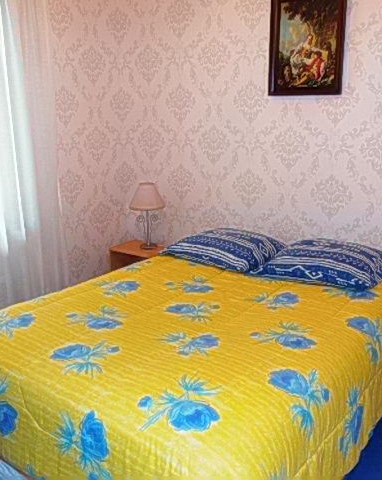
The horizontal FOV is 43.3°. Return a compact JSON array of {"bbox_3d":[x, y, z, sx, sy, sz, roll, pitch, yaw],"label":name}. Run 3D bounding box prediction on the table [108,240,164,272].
[{"bbox_3d":[-0.361,0.328,3.759,0.382,0.546,0.337,10,18,34],"label":"table"}]

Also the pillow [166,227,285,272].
[{"bbox_3d":[0.203,0.003,3.219,0.663,0.179,0.507,10,18,34],"label":"pillow"}]

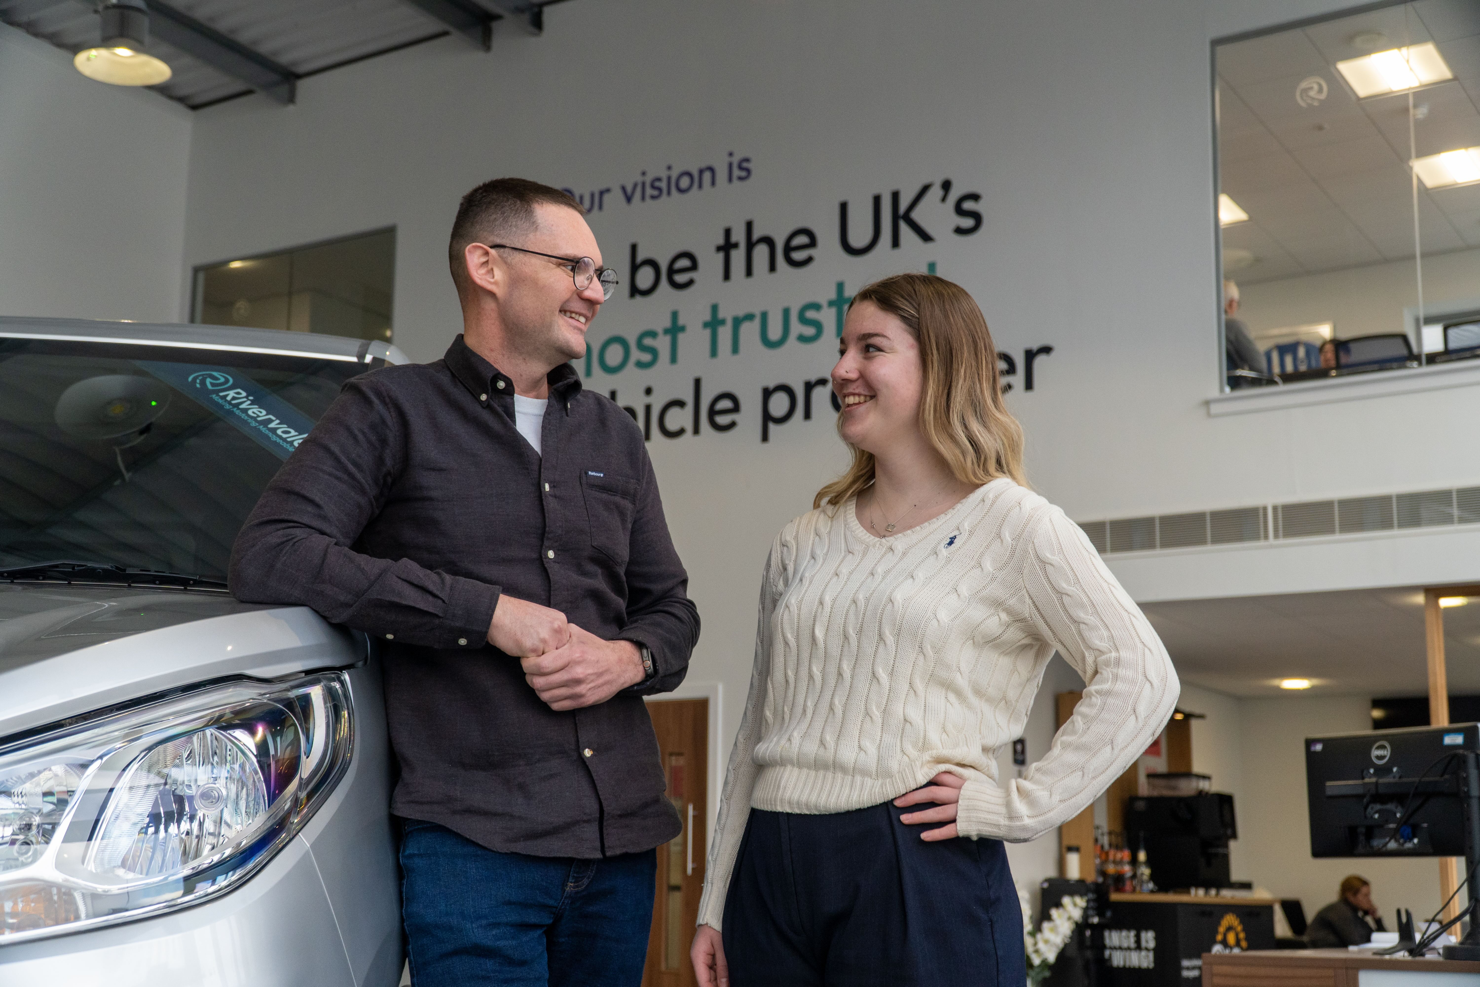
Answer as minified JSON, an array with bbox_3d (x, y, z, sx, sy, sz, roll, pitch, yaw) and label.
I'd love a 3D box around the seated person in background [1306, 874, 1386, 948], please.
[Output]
[{"bbox_3d":[3.900,2.970,10.850,0.760,1.150,0.520,-6,-14,30],"label":"seated person in background"}]

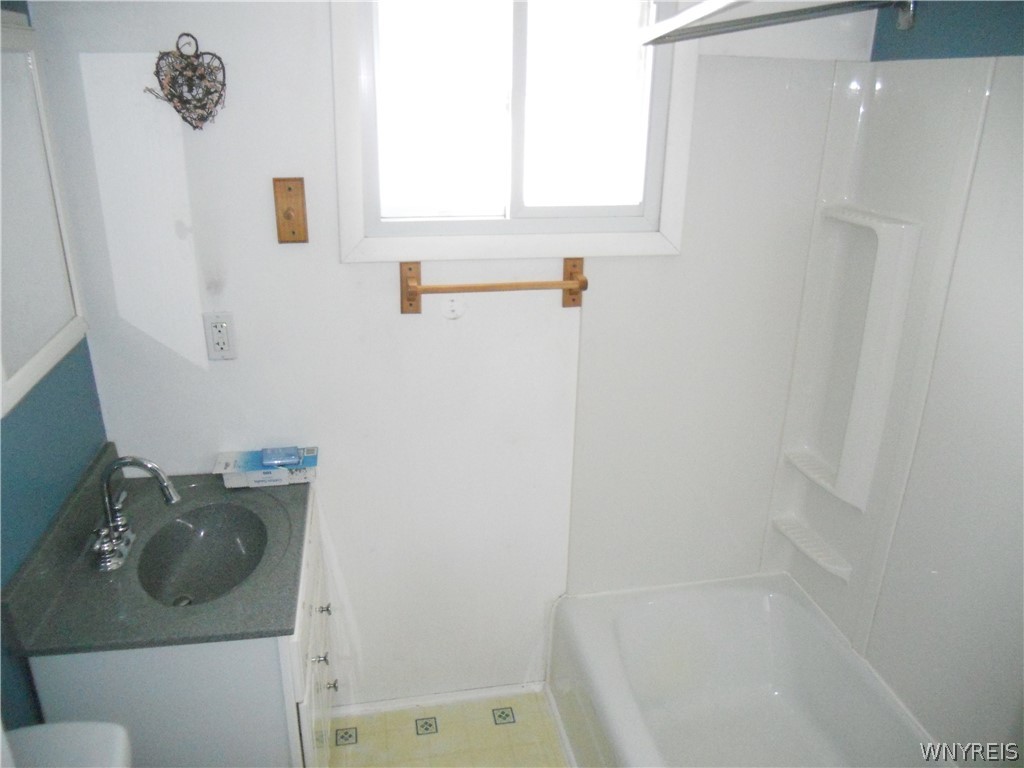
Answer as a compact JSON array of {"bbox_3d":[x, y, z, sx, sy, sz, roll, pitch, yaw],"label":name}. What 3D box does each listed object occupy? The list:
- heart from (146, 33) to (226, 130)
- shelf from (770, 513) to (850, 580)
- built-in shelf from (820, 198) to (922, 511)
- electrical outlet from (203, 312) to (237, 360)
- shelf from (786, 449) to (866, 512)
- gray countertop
[{"bbox_3d":[-0.683,-0.632,1.674,0.150,0.188,0.030,-3,22,-10],"label":"heart"},{"bbox_3d":[0.847,0.454,2.265,0.080,0.040,0.300,-3,22,-10],"label":"shelf"},{"bbox_3d":[0.858,-0.065,2.063,0.080,0.742,0.300,-3,22,-10],"label":"built-in shelf"},{"bbox_3d":[-0.689,-0.112,1.889,0.068,0.118,0.008,-3,22,-10],"label":"electrical outlet"},{"bbox_3d":[0.855,0.265,2.192,0.072,0.040,0.300,-3,22,-10],"label":"shelf"},{"bbox_3d":[-0.691,0.304,1.701,0.475,0.117,0.650,-3,22,-10],"label":"gray countertop"}]

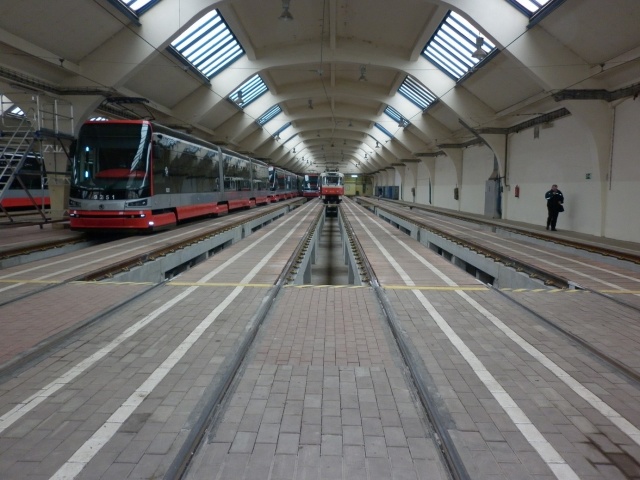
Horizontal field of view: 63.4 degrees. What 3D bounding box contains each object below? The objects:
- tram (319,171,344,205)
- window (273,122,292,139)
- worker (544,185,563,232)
[{"bbox_3d":[1.374,-6.059,58.421,2.500,3.300,14.500,1,6,1],"label":"tram"},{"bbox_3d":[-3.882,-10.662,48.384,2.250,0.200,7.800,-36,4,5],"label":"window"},{"bbox_3d":[8.766,-1.203,19.241,0.600,1.720,0.420,0,6,-7],"label":"worker"}]

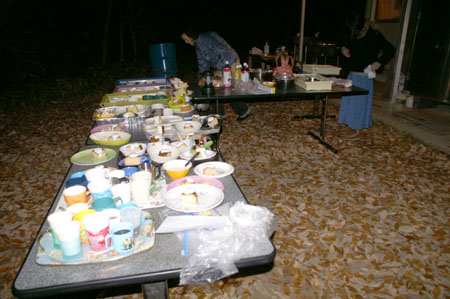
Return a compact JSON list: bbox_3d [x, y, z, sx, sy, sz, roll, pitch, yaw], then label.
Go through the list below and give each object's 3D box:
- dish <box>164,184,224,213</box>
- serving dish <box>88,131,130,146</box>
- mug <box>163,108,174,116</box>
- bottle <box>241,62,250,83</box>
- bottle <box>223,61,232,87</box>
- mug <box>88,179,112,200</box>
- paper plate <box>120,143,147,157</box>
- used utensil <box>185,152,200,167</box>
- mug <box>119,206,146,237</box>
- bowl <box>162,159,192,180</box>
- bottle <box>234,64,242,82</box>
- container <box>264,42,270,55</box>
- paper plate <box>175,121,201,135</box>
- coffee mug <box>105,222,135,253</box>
[{"bbox_3d":[-0.124,0.201,1.387,0.242,0.022,0.242,0,20,0],"label":"dish"},{"bbox_3d":[-0.693,-0.056,2.055,0.237,0.042,0.237,0,20,0],"label":"serving dish"},{"bbox_3d":[-0.437,-0.267,2.621,0.085,0.080,0.077,-3,20,-9],"label":"mug"},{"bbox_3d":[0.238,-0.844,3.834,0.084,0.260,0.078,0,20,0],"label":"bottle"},{"bbox_3d":[0.035,-0.918,4.116,0.100,0.300,0.100,1,20,0],"label":"bottle"},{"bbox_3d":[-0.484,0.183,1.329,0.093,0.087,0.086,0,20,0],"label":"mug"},{"bbox_3d":[-0.493,0.019,1.831,0.144,0.036,0.144,0,20,0],"label":"paper plate"},{"bbox_3d":[-0.172,0.065,1.643,0.155,0.018,0.030,-44,38,-18],"label":"used utensil"},{"bbox_3d":[-0.332,0.262,1.224,0.105,0.077,0.083,0,20,0],"label":"mug"},{"bbox_3d":[-0.230,0.108,1.666,0.141,0.072,0.141,0,20,0],"label":"bowl"},{"bbox_3d":[0.170,-0.913,4.160,0.075,0.230,0.065,0,20,0],"label":"bottle"},{"bbox_3d":[0.845,-1.992,6.660,0.090,0.233,0.070,0,20,0],"label":"container"},{"bbox_3d":[-0.240,-0.141,2.244,0.185,0.038,0.185,0,20,0],"label":"paper plate"},{"bbox_3d":[-0.341,0.284,1.078,0.092,0.075,0.072,-7,21,-19],"label":"coffee mug"}]

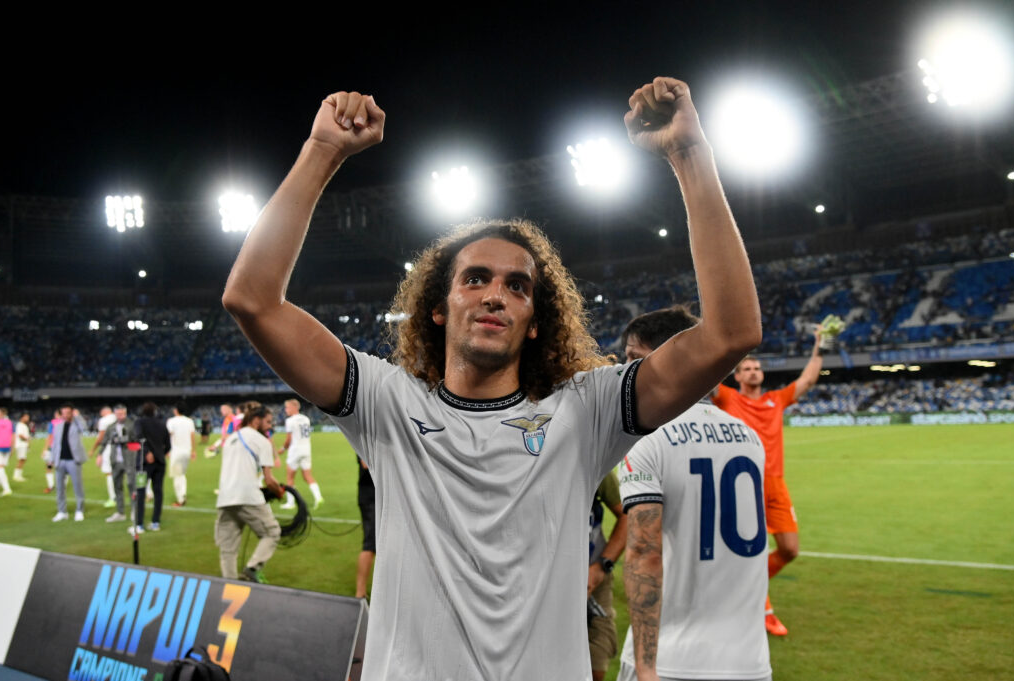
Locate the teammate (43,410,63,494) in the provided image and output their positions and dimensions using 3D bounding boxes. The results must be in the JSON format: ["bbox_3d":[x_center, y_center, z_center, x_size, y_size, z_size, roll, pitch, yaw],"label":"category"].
[{"bbox_3d":[-10.241,2.521,15.582,0.550,1.800,0.520,-1,-7,-6],"label":"teammate"}]

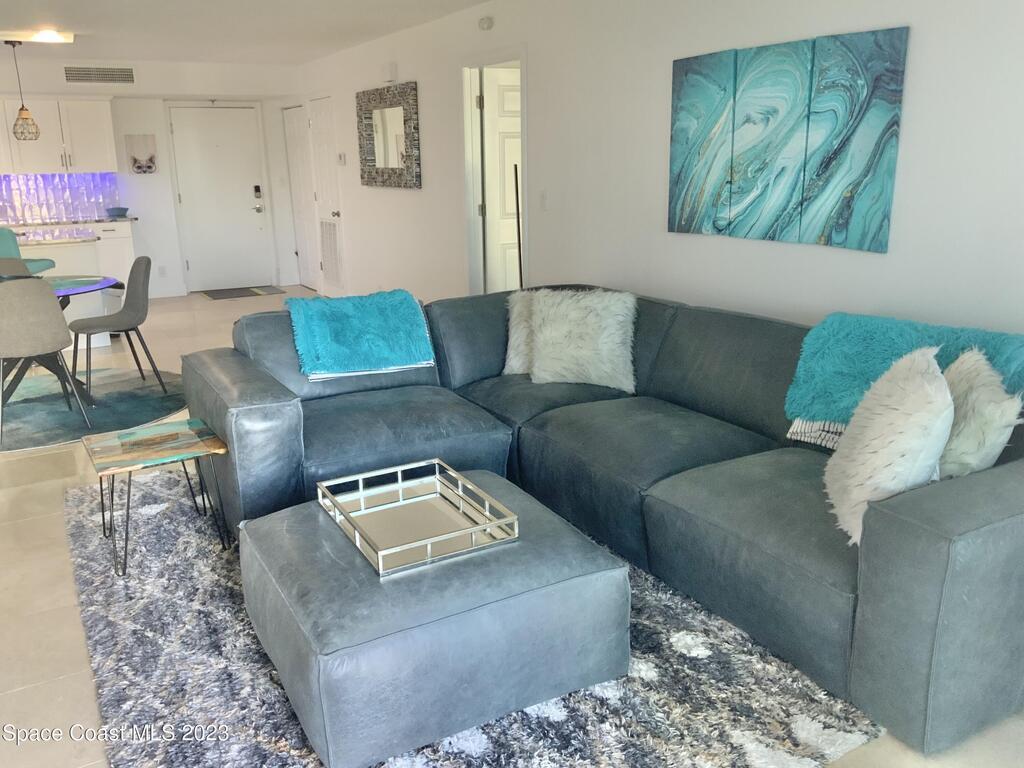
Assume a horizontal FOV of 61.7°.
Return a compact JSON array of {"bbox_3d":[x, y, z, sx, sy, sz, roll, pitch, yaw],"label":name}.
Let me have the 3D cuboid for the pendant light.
[{"bbox_3d":[-3.851,-2.289,6.714,0.210,0.740,0.210,-9,17,-29],"label":"pendant light"}]

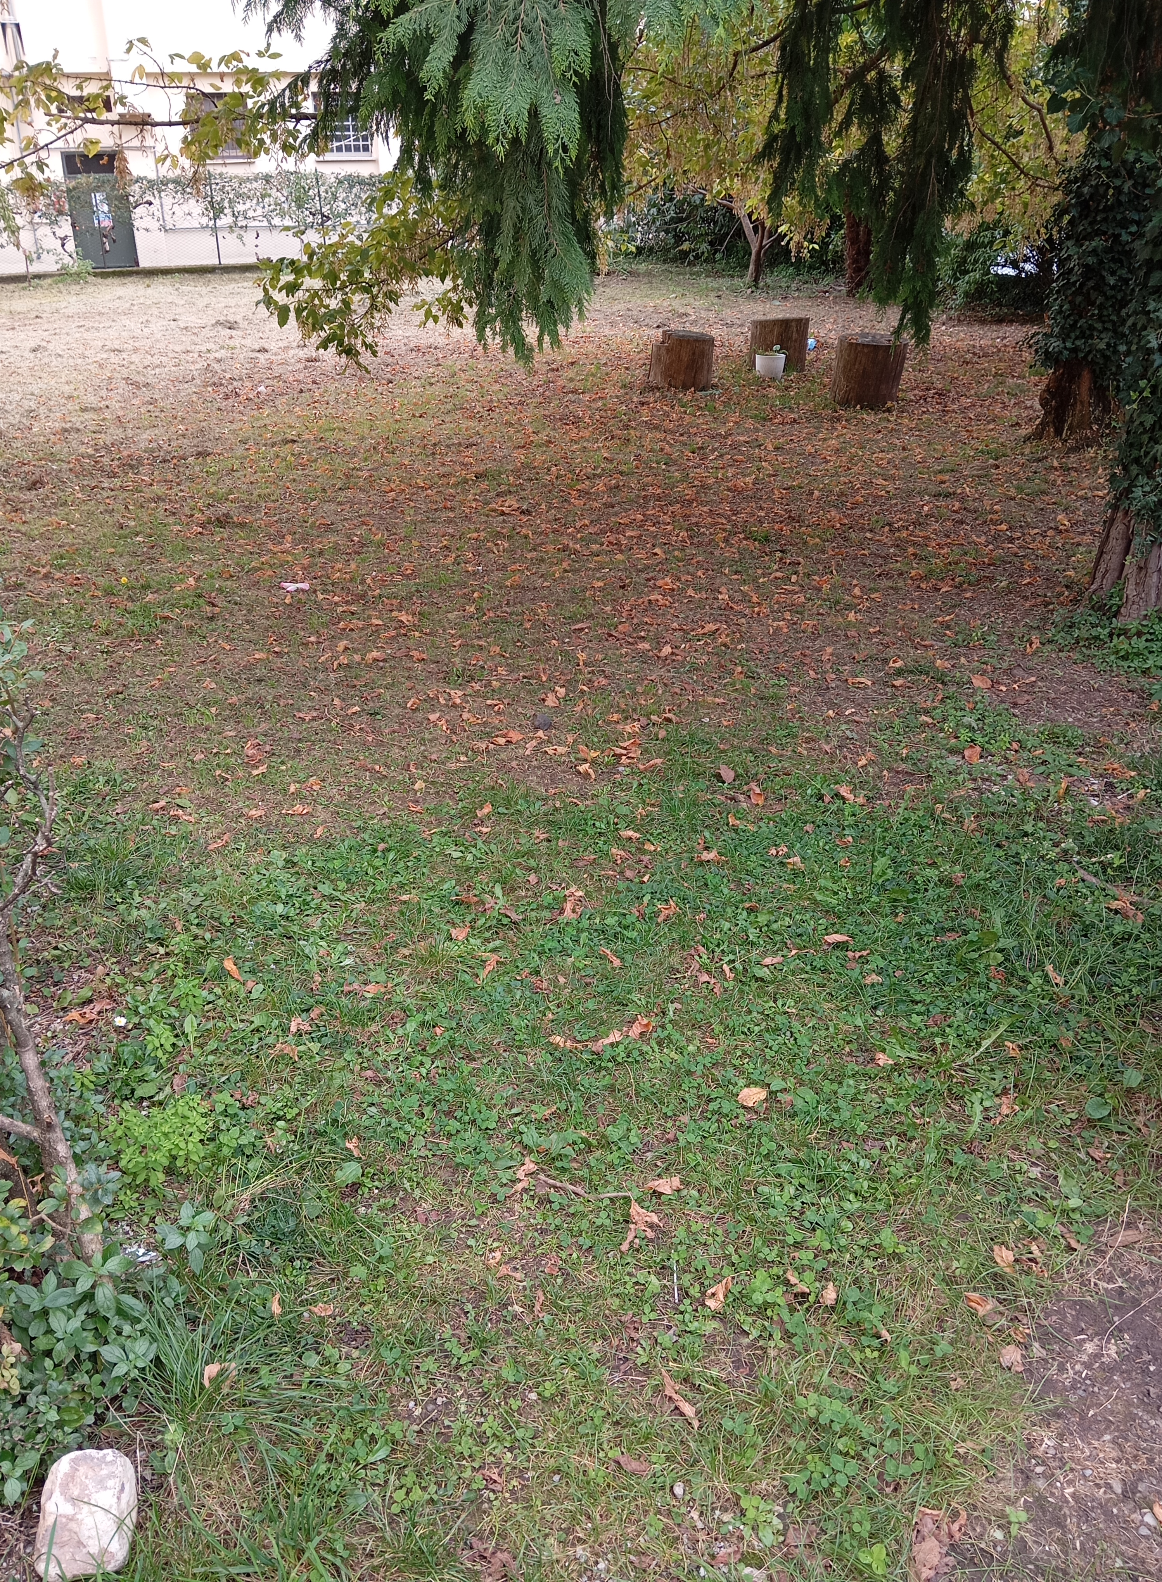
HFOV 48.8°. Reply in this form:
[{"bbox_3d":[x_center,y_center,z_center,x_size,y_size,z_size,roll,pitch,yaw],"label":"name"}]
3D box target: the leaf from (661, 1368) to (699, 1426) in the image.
[{"bbox_3d":[0.133,0.813,1.717,0.040,0.025,0.094,-12,28,-23],"label":"leaf"}]

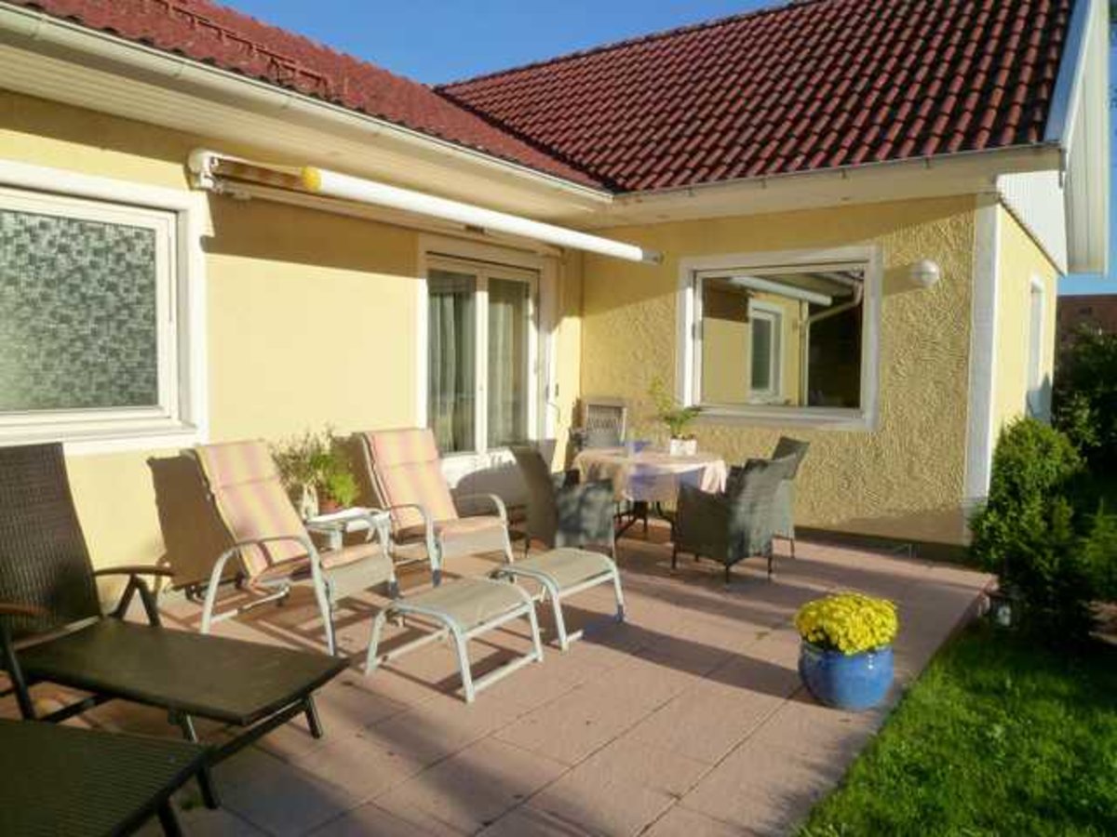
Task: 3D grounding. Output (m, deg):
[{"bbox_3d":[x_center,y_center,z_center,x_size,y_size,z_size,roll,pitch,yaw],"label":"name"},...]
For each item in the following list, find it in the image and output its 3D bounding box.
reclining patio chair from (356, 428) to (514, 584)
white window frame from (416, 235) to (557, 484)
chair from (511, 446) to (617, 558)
[{"bbox_3d":[-0.850,0.577,5.551,0.803,0.964,0.672,4,5,36],"label":"reclining patio chair"},{"bbox_3d":[-0.575,-0.387,6.901,0.120,2.117,1.743,4,5,36],"label":"white window frame"},{"bbox_3d":[0.068,0.623,5.889,0.613,0.847,0.540,-2,5,-31],"label":"chair"}]

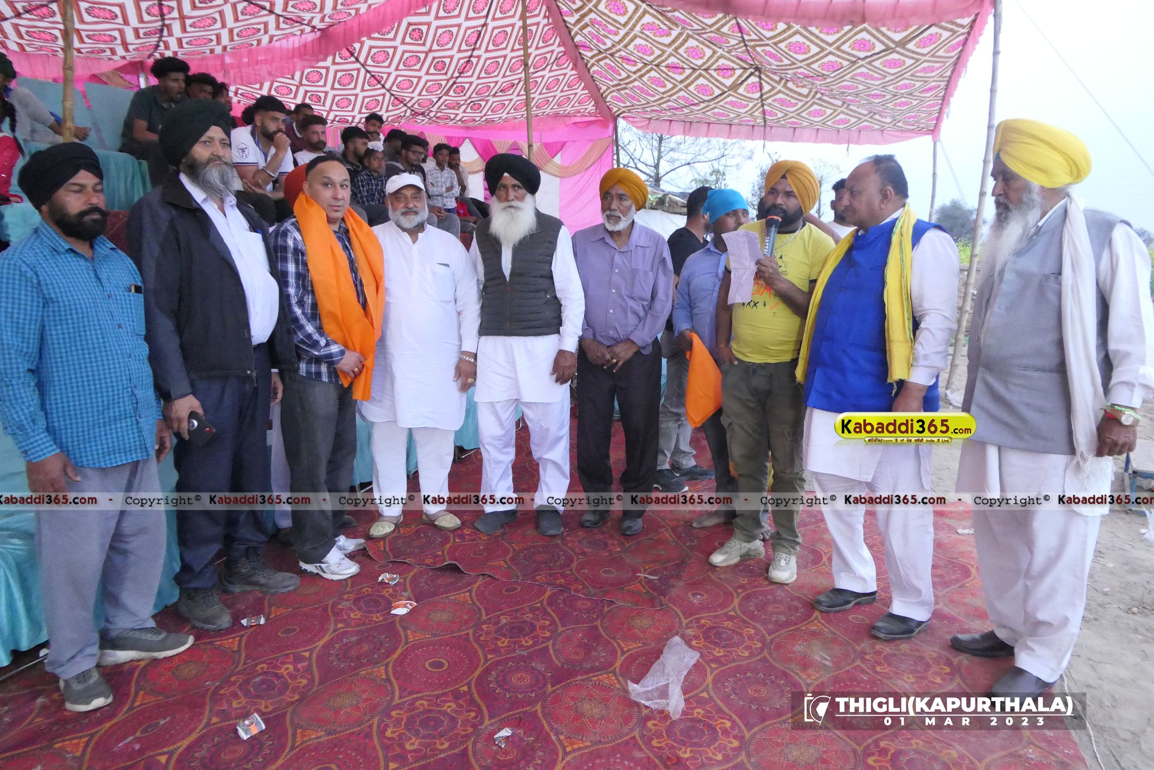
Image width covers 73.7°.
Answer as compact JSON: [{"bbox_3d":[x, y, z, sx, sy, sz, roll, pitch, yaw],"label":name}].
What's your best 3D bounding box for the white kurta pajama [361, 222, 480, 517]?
[{"bbox_3d":[-0.768,-0.051,3.771,0.575,1.467,0.360,-1,11,-9],"label":"white kurta pajama"}]

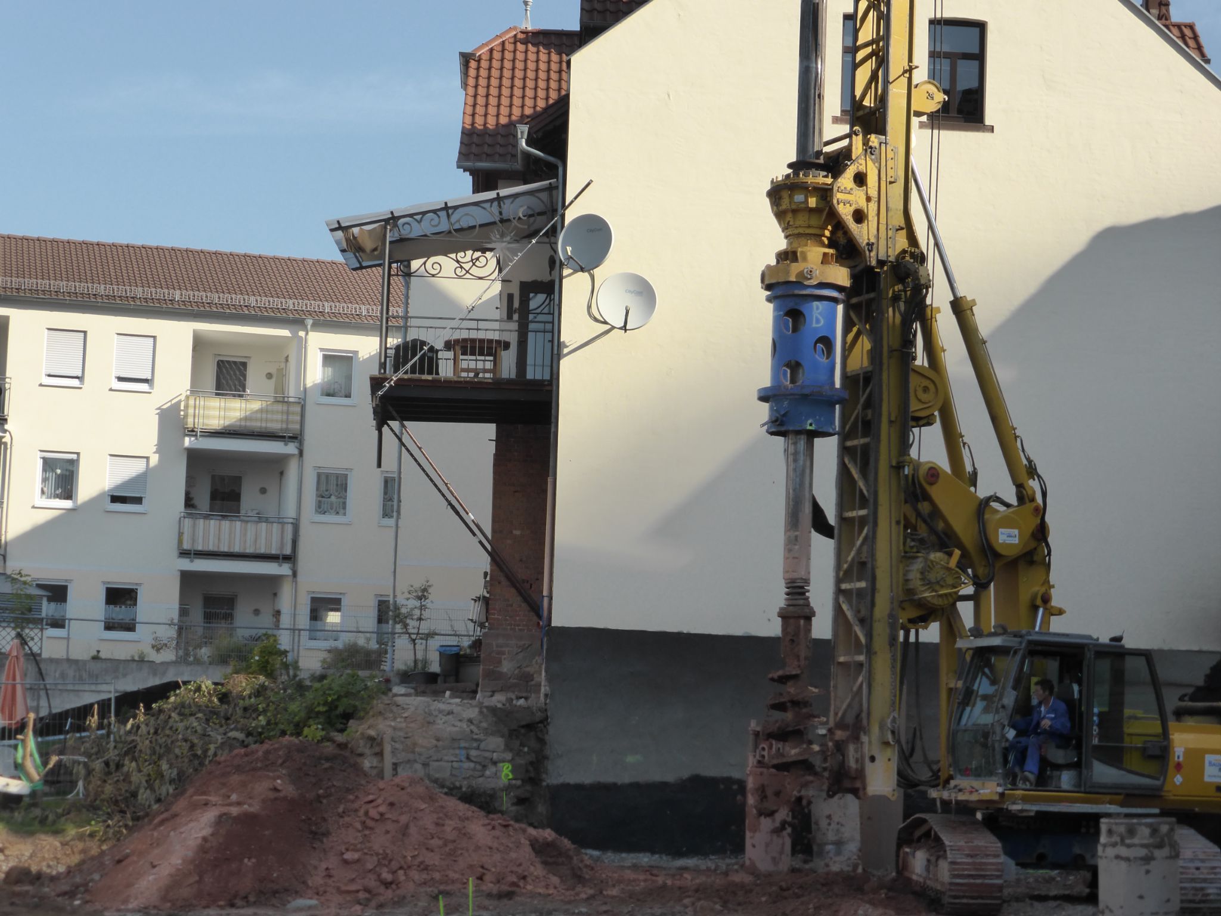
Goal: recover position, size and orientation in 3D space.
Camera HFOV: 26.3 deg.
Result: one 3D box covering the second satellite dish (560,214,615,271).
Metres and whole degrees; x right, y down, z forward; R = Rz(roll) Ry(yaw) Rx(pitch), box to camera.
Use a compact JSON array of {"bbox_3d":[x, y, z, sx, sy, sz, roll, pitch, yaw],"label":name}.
[{"bbox_3d":[-0.397,-3.192,38.393,0.860,0.870,0.450,-1,-6,26],"label":"second satellite dish"}]

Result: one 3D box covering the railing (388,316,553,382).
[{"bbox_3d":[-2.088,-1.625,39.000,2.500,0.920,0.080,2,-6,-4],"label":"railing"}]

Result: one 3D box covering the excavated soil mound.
[{"bbox_3d":[-3.131,3.855,27.849,5.600,1.650,4.200,3,-6,-8],"label":"excavated soil mound"}]

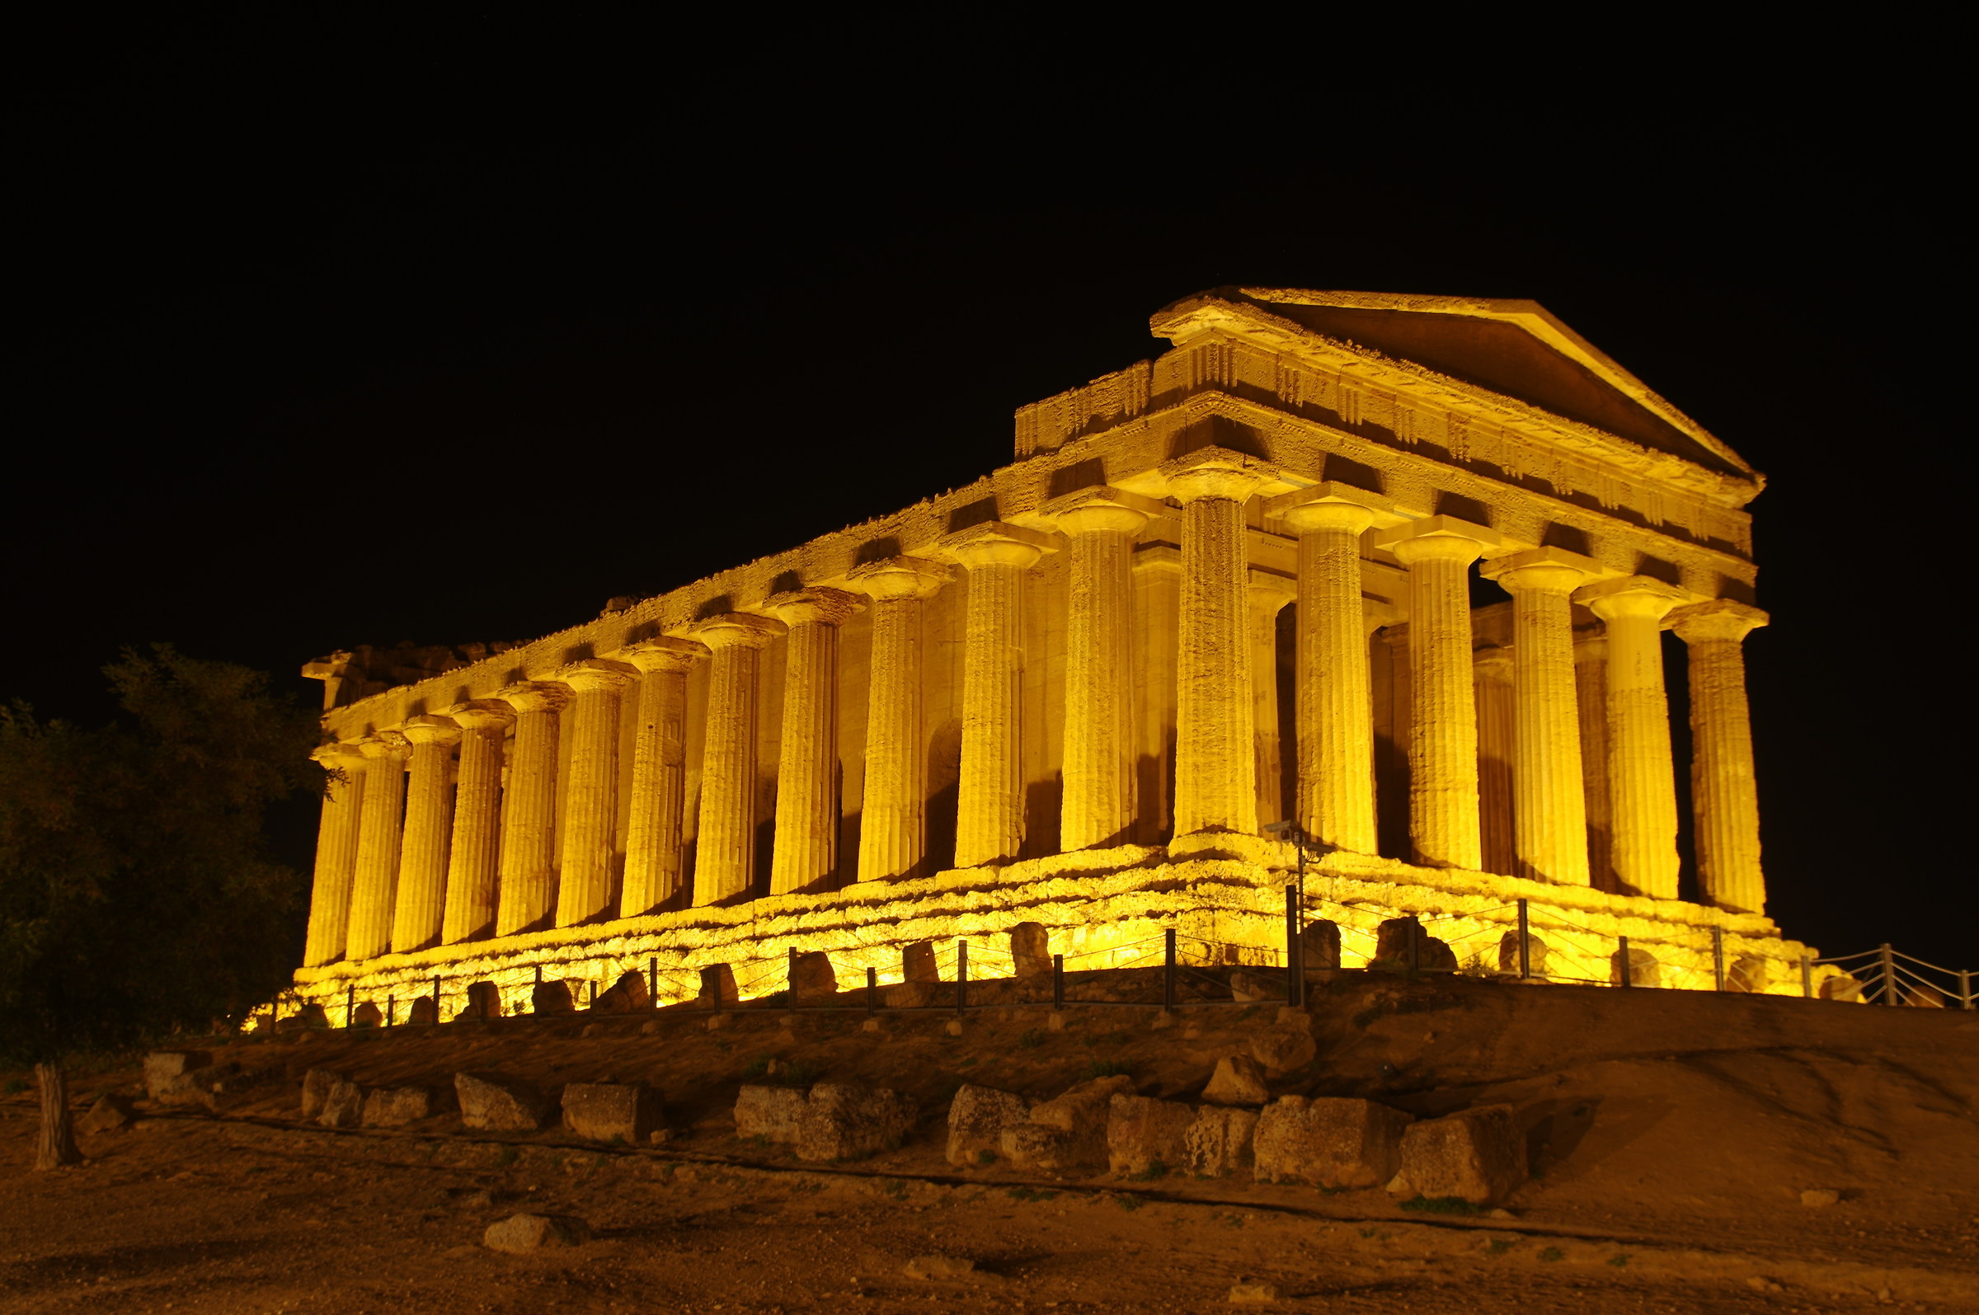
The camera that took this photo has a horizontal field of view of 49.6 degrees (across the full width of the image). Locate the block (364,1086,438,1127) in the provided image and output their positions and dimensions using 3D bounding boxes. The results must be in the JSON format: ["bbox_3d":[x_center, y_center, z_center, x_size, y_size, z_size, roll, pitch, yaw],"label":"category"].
[{"bbox_3d":[-8.648,6.605,31.500,0.937,0.586,0.562,-1,-14,10],"label":"block"}]

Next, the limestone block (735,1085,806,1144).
[{"bbox_3d":[-2.359,5.002,23.400,0.723,0.602,0.579,0,-13,3],"label":"limestone block"}]

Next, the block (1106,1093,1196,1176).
[{"bbox_3d":[1.425,4.210,18.900,0.582,0.685,0.529,12,-17,-38],"label":"block"}]

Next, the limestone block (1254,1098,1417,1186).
[{"bbox_3d":[2.935,4.140,18.300,1.143,0.749,0.743,-9,-16,35],"label":"limestone block"}]

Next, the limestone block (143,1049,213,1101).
[{"bbox_3d":[-14.712,7.563,38.800,0.842,0.858,0.758,-1,-13,9],"label":"limestone block"}]

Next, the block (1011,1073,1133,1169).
[{"bbox_3d":[0.751,4.299,19.800,0.804,0.846,0.804,12,-17,-38],"label":"block"}]

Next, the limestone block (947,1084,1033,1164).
[{"bbox_3d":[-0.001,4.493,20.600,0.670,0.760,0.536,5,-14,-17],"label":"limestone block"}]

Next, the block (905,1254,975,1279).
[{"bbox_3d":[-0.277,3.444,12.100,0.385,0.123,0.289,1,-13,0],"label":"block"}]

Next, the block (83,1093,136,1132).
[{"bbox_3d":[-14.906,7.717,36.300,0.664,0.632,0.498,0,-13,3],"label":"block"}]

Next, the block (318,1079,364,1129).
[{"bbox_3d":[-9.991,6.884,33.000,0.518,0.743,0.415,-1,-13,8],"label":"block"}]

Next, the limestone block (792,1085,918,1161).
[{"bbox_3d":[-1.375,4.842,22.300,0.940,0.766,0.854,12,-17,-38],"label":"limestone block"}]

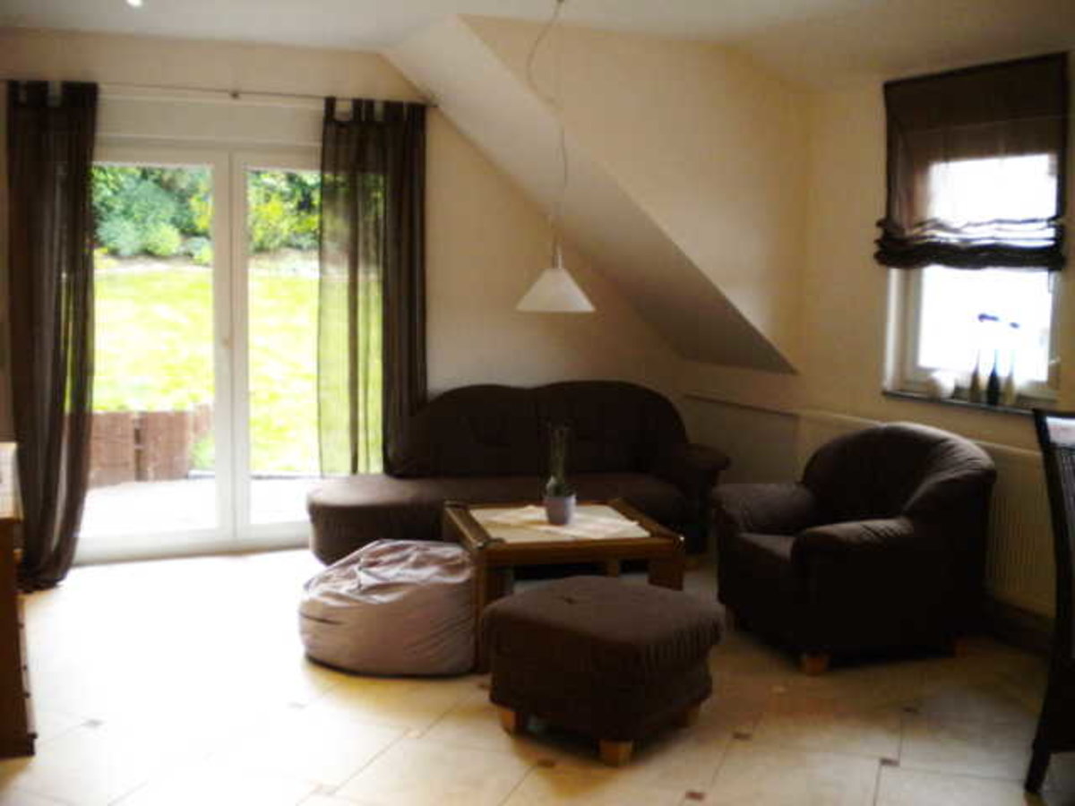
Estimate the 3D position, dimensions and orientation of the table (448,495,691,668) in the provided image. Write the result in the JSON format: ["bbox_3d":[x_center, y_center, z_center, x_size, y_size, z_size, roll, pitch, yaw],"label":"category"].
[{"bbox_3d":[0.086,0.701,4.449,0.789,0.444,0.818,-1,6,-14],"label":"table"}]

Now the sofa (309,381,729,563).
[{"bbox_3d":[-0.099,0.370,5.423,2.031,0.887,0.986,-1,6,-14],"label":"sofa"}]

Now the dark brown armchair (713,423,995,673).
[{"bbox_3d":[1.252,0.532,4.358,0.878,0.848,0.828,-2,7,-21],"label":"dark brown armchair"}]

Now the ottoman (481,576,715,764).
[{"bbox_3d":[0.208,0.835,3.399,0.557,0.414,0.557,6,8,40],"label":"ottoman"}]

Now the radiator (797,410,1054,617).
[{"bbox_3d":[1.627,0.424,4.634,0.099,0.621,1.509,-2,7,-24],"label":"radiator"}]

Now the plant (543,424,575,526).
[{"bbox_3d":[0.090,0.286,4.345,0.128,0.404,0.128,1,6,0],"label":"plant"}]

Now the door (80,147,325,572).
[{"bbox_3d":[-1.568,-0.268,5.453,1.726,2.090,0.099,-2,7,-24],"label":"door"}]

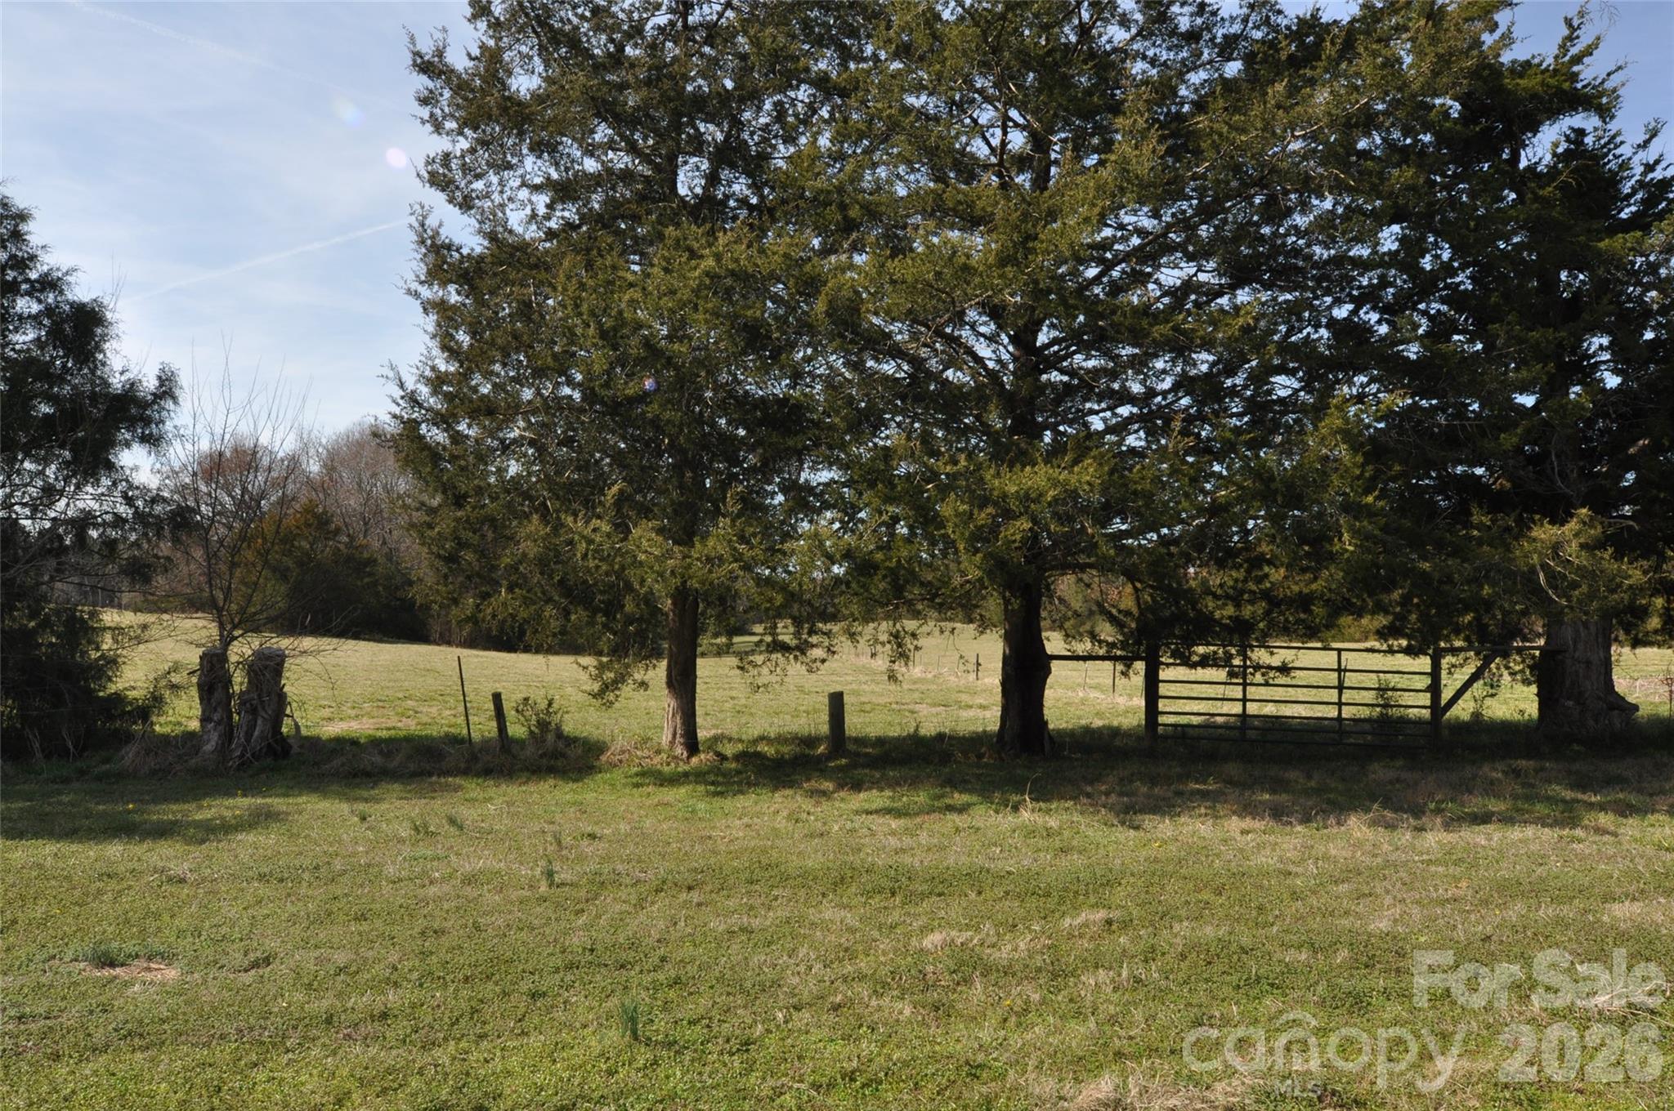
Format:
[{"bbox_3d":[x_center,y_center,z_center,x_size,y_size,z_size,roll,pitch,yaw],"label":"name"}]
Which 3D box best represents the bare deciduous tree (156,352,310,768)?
[{"bbox_3d":[-7.500,0.020,12.150,2.000,5.050,1.900,0,-4,0],"label":"bare deciduous tree"}]

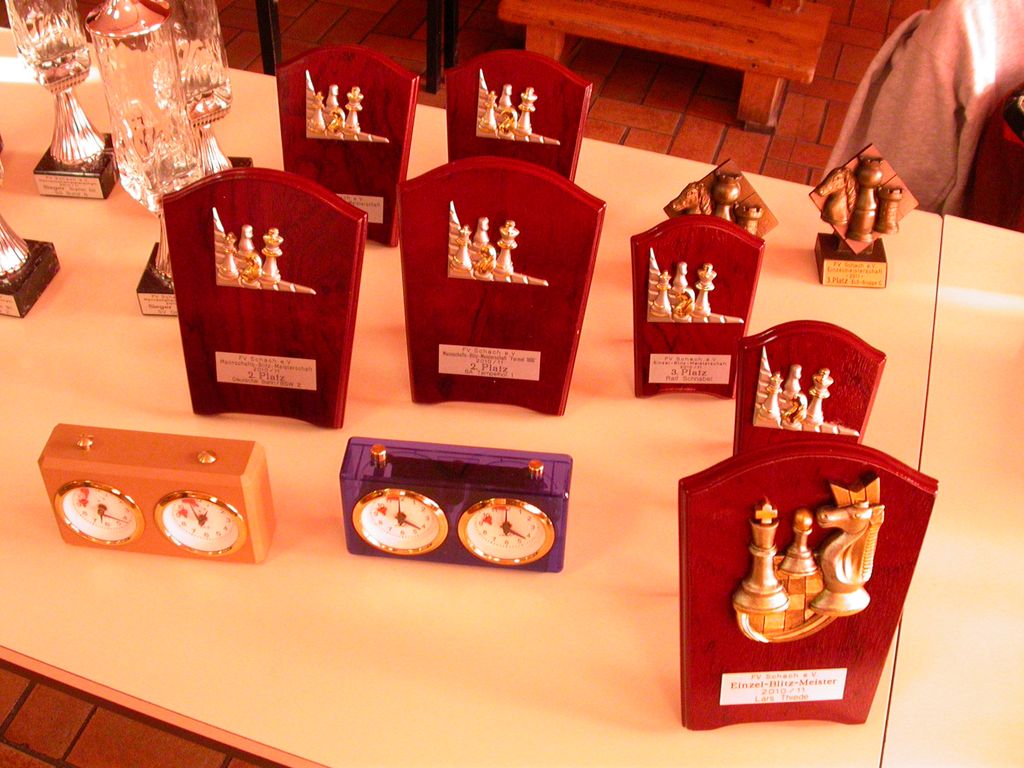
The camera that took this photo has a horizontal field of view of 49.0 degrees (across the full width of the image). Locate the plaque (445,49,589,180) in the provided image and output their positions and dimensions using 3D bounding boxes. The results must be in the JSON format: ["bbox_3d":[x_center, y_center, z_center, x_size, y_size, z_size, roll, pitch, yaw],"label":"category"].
[{"bbox_3d":[0.000,-0.263,1.266,0.165,0.224,0.026,7,25,5],"label":"plaque"}]

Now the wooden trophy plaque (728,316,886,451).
[{"bbox_3d":[0.257,0.033,0.999,0.128,0.188,0.024,6,25,4],"label":"wooden trophy plaque"}]

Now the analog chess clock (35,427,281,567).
[{"bbox_3d":[-0.299,0.095,0.952,0.176,0.113,0.055,5,45,3],"label":"analog chess clock"}]

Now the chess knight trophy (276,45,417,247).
[{"bbox_3d":[-0.189,-0.270,1.268,0.165,0.224,0.026,6,25,4],"label":"chess knight trophy"}]

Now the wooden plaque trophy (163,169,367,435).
[{"bbox_3d":[-0.232,-0.081,1.054,0.193,0.249,0.028,6,25,4],"label":"wooden plaque trophy"}]

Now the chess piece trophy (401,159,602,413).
[{"bbox_3d":[-0.016,-0.092,1.074,0.193,0.249,0.028,6,25,4],"label":"chess piece trophy"}]

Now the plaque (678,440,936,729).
[{"bbox_3d":[0.210,0.151,0.834,0.193,0.249,0.032,0,25,-2],"label":"plaque"}]

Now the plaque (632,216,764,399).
[{"bbox_3d":[0.178,-0.075,1.103,0.128,0.188,0.024,1,25,-1],"label":"plaque"}]

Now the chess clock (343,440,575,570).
[{"bbox_3d":[-0.046,0.103,0.953,0.189,0.114,0.055,5,45,3],"label":"chess clock"}]

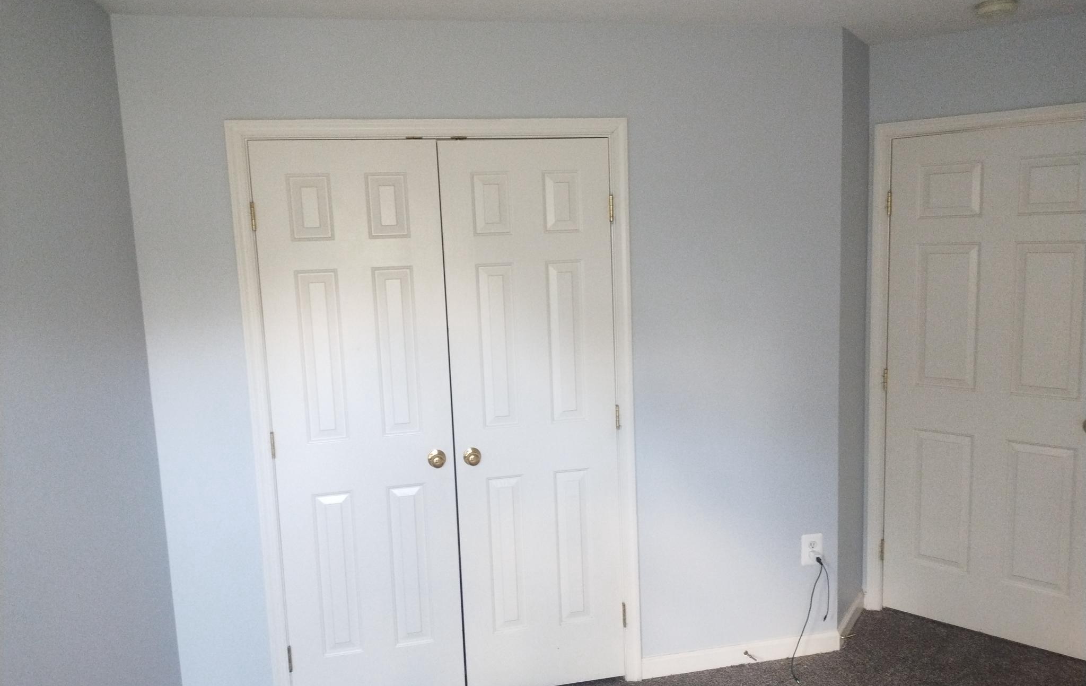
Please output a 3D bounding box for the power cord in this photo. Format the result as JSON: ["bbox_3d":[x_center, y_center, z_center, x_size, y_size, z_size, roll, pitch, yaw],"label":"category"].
[{"bbox_3d":[1.043,1.069,3.038,0.200,0.420,0.155,-4,8,-11],"label":"power cord"}]

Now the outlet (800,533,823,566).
[{"bbox_3d":[1.074,0.824,3.125,0.090,0.130,0.010,-4,8,-11],"label":"outlet"}]

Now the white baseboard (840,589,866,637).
[{"bbox_3d":[1.328,1.186,3.370,0.014,0.080,0.422,3,9,35],"label":"white baseboard"}]

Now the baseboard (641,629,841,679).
[{"bbox_3d":[0.791,1.240,3.117,0.839,0.080,0.014,-4,8,-11],"label":"baseboard"}]

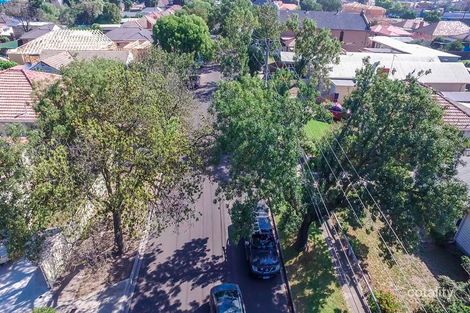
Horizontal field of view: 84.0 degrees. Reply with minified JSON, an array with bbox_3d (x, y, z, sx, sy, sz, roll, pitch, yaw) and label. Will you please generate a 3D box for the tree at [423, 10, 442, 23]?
[{"bbox_3d":[91.932,-65.264,122.163,8.000,6.800,8.000,-2,33,-3],"label":"tree"}]

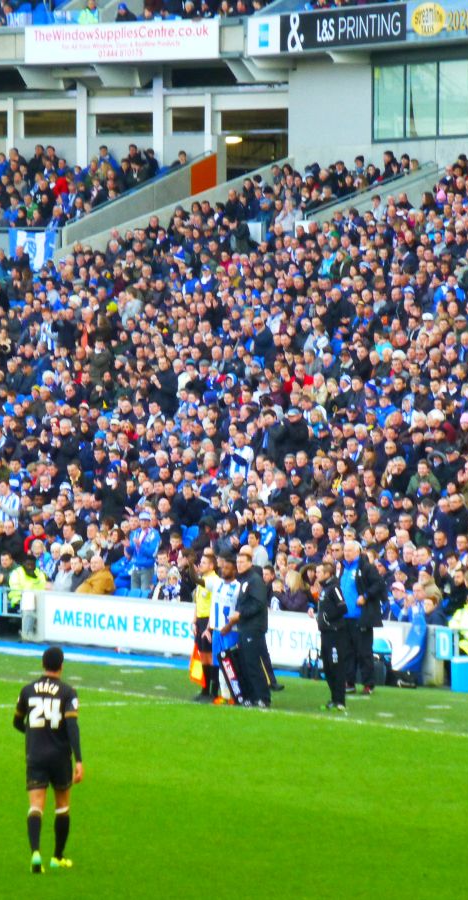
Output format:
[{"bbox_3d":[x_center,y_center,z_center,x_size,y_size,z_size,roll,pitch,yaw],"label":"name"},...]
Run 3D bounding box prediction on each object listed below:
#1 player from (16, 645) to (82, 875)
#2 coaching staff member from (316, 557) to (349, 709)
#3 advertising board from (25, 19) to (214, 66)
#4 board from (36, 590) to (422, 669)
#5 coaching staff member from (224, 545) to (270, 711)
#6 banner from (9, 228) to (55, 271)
[{"bbox_3d":[-1.522,2.535,56.600,0.560,1.830,0.450,0,1,13],"label":"player"},{"bbox_3d":[1.173,2.227,82.600,0.360,1.760,0.460,0,1,-29],"label":"coaching staff member"},{"bbox_3d":[-2.609,-9.463,160.000,5.850,0.860,0.100,1,1,40],"label":"advertising board"},{"bbox_3d":[-0.312,2.527,95.572,0.100,0.740,12.720,0,1,-24],"label":"board"},{"bbox_3d":[0.175,2.165,83.200,0.480,1.830,0.520,0,1,-20],"label":"coaching staff member"},{"bbox_3d":[-4.565,-4.520,156.300,1.120,0.990,0.080,1,1,24],"label":"banner"}]

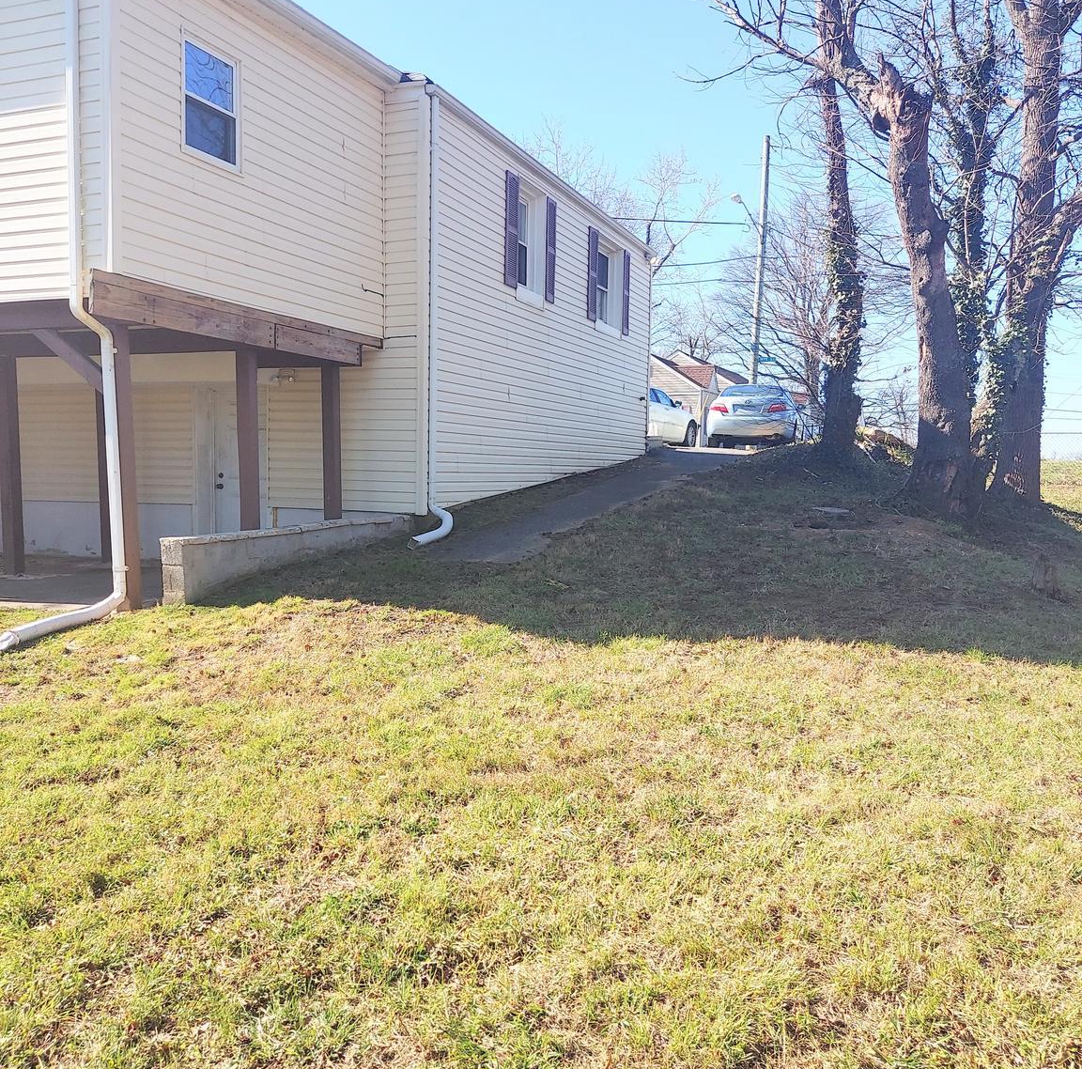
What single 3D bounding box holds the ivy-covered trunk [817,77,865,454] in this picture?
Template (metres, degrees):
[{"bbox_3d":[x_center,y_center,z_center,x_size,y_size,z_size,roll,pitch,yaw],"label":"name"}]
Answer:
[{"bbox_3d":[3.942,-3.505,13.700,0.600,4.850,0.580,2,3,16],"label":"ivy-covered trunk"}]

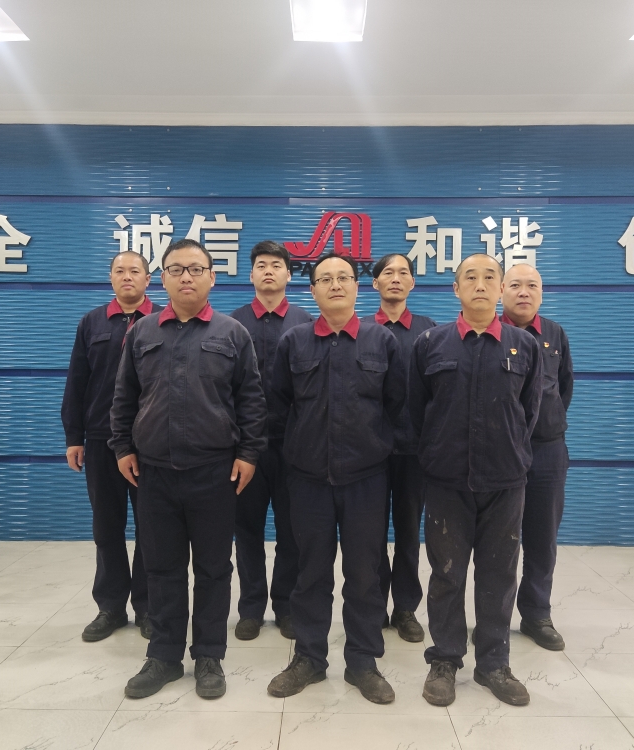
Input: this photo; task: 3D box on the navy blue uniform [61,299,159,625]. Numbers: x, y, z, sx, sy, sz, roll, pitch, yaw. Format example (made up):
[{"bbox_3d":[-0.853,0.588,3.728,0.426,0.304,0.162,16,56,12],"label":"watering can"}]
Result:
[{"bbox_3d":[-0.908,0.386,3.390,0.580,1.505,0.330,0,1,-2],"label":"navy blue uniform"}]

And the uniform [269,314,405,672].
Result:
[{"bbox_3d":[0.080,0.460,2.897,0.546,1.409,0.350,0,1,1],"label":"uniform"}]

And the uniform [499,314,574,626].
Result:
[{"bbox_3d":[0.958,0.431,3.350,0.490,1.442,0.350,0,1,2],"label":"uniform"}]

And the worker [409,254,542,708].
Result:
[{"bbox_3d":[0.617,0.378,2.810,0.510,1.690,0.370,0,1,3],"label":"worker"}]

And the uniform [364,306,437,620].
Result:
[{"bbox_3d":[0.369,0.406,3.482,0.514,1.464,0.330,0,1,4],"label":"uniform"}]

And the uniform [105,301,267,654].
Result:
[{"bbox_3d":[-0.509,0.426,2.850,0.610,1.425,0.340,0,1,-2],"label":"uniform"}]

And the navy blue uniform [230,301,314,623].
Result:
[{"bbox_3d":[-0.226,0.398,3.500,0.532,1.561,0.340,0,1,1],"label":"navy blue uniform"}]

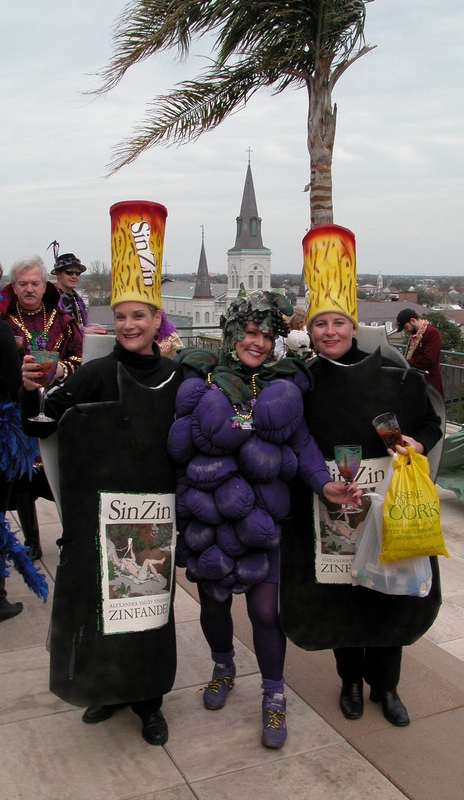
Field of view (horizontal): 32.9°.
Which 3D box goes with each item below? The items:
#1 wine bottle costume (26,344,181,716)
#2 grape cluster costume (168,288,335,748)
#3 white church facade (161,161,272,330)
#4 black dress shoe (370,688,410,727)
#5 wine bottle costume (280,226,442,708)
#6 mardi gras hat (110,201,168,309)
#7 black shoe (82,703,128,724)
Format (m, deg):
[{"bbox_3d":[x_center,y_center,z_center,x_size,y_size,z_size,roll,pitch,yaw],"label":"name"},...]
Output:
[{"bbox_3d":[-0.455,0.412,2.829,0.510,1.220,0.420,-4,10,-25],"label":"wine bottle costume"},{"bbox_3d":[0.070,0.428,2.893,0.580,1.650,0.500,0,9,2],"label":"grape cluster costume"},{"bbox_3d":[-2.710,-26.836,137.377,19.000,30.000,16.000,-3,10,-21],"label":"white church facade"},{"bbox_3d":[0.622,1.173,3.107,0.095,0.110,0.250,-3,9,-16],"label":"black dress shoe"},{"bbox_3d":[0.495,0.264,2.998,0.590,1.800,0.430,2,9,10],"label":"wine bottle costume"},{"bbox_3d":[-0.328,-0.506,2.745,0.200,0.360,0.200,-1,9,-15],"label":"mardi gras hat"},{"bbox_3d":[-0.455,1.179,3.103,0.260,0.100,0.100,-7,12,-38],"label":"black shoe"}]

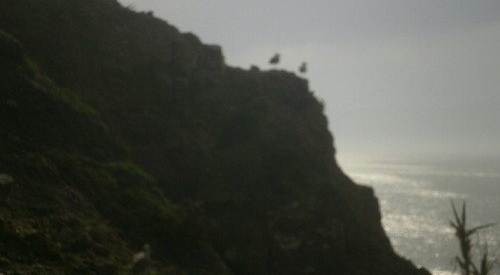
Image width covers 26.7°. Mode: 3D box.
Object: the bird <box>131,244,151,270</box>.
[{"bbox_3d":[-1.714,1.878,16.500,0.380,0.400,0.170,0,-1,12],"label":"bird"}]

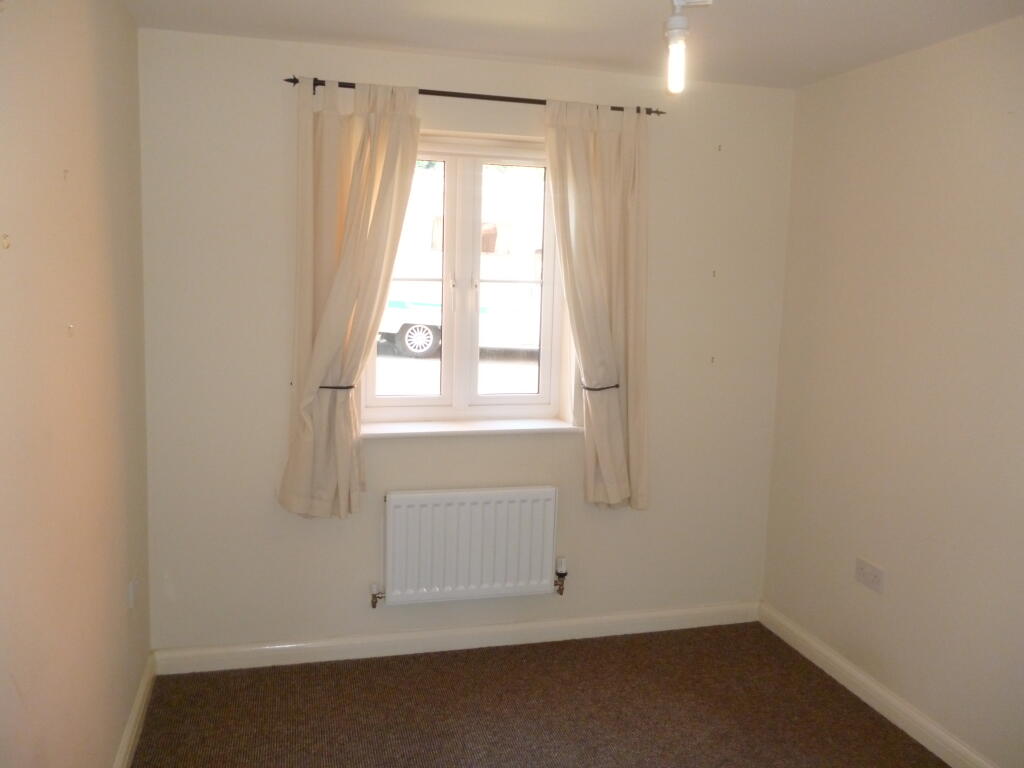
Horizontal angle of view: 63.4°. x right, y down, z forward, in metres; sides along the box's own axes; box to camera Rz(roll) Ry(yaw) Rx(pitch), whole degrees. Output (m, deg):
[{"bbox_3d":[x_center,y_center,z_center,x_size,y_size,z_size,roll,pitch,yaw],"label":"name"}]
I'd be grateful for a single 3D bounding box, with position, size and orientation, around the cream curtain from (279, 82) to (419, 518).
[{"bbox_3d":[-0.605,-0.283,3.059,0.501,1.601,0.130,0,8,-15],"label":"cream curtain"}]

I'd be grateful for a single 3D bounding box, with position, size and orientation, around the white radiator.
[{"bbox_3d":[-0.163,0.637,3.332,0.695,0.449,0.085,0,8,-15],"label":"white radiator"}]

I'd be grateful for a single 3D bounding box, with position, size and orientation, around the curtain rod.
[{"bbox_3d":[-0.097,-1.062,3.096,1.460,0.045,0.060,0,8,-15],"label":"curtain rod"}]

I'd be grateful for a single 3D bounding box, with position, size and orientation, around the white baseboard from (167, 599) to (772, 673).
[{"bbox_3d":[-0.110,1.048,3.455,2.560,0.094,0.018,0,8,-15],"label":"white baseboard"}]

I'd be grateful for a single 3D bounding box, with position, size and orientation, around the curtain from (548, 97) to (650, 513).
[{"bbox_3d":[0.338,-0.276,3.317,0.488,1.625,0.125,0,8,-15],"label":"curtain"}]

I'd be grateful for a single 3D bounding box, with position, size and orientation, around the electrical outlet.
[{"bbox_3d":[1.326,0.717,3.086,0.012,0.087,0.147,0,8,-15],"label":"electrical outlet"}]

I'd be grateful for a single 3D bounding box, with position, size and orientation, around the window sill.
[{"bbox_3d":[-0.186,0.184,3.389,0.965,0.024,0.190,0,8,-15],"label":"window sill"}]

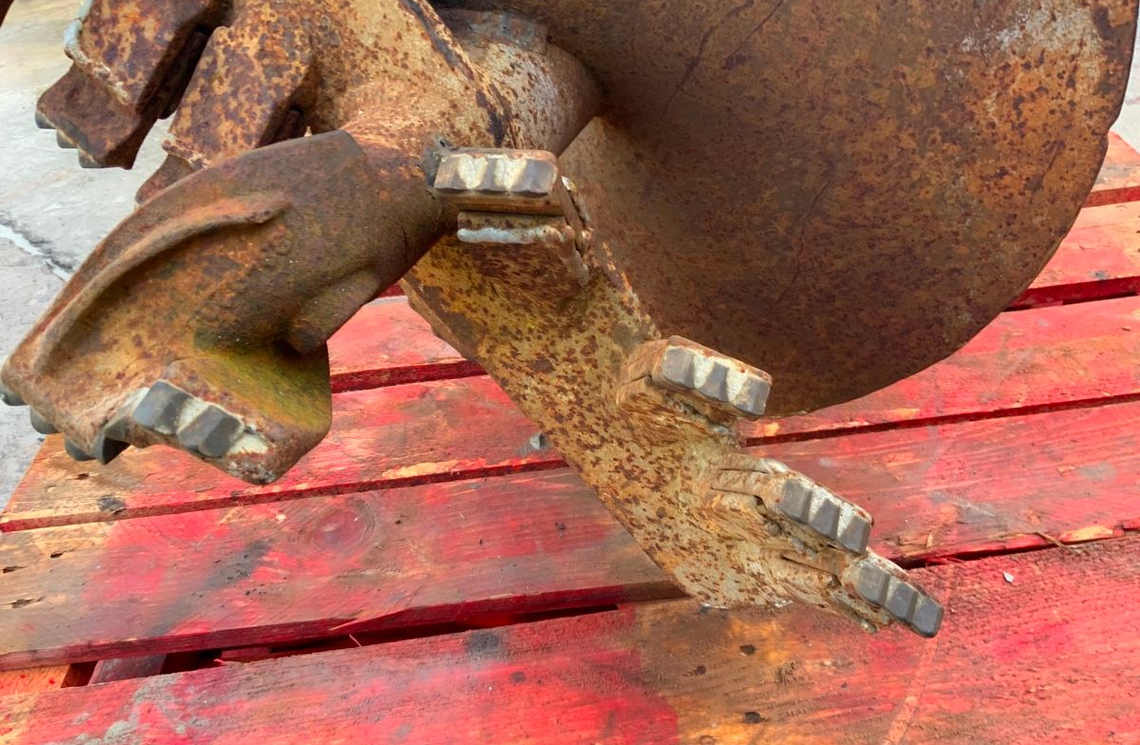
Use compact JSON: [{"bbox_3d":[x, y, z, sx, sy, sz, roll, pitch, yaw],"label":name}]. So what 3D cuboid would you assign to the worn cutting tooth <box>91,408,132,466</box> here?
[{"bbox_3d":[-0.149,0.021,0.310,0.009,0.011,0.013,26,70,4],"label":"worn cutting tooth"}]

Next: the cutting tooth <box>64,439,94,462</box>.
[{"bbox_3d":[-0.160,0.024,0.313,0.011,0.009,0.011,26,70,4],"label":"cutting tooth"}]

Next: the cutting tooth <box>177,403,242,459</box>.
[{"bbox_3d":[-0.116,0.019,0.309,0.013,0.009,0.013,26,70,4],"label":"cutting tooth"}]

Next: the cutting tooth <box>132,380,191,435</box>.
[{"bbox_3d":[-0.134,0.012,0.314,0.013,0.009,0.013,26,70,4],"label":"cutting tooth"}]

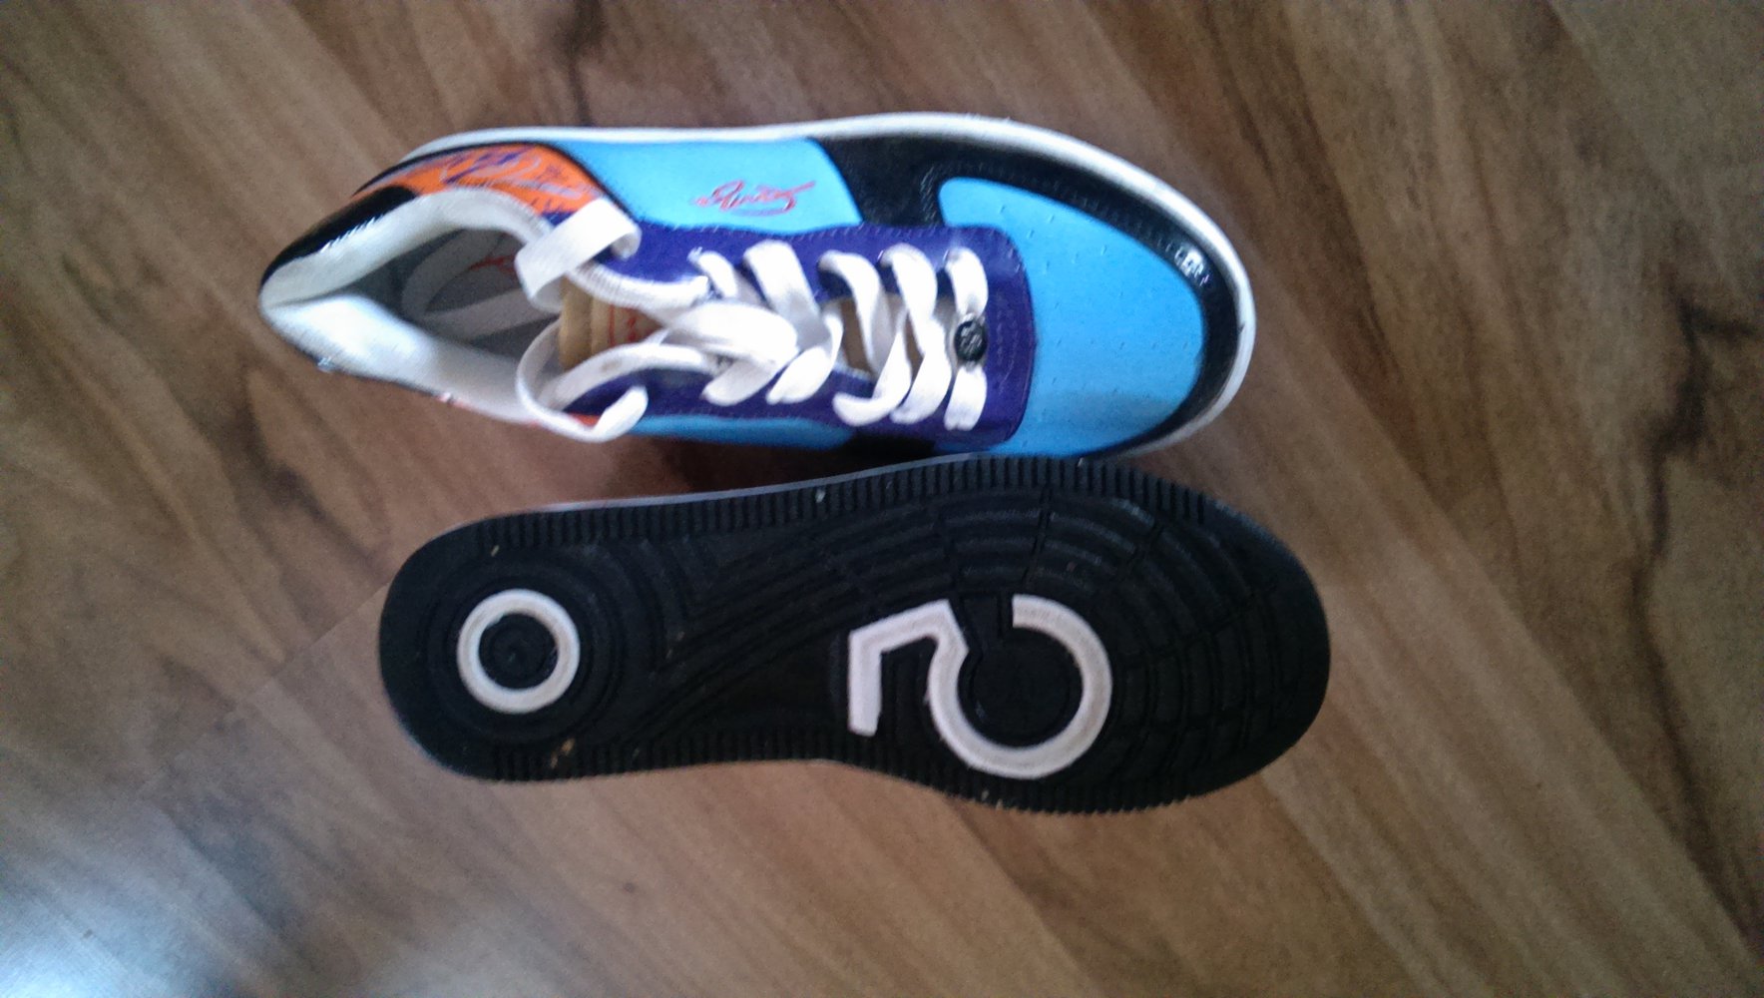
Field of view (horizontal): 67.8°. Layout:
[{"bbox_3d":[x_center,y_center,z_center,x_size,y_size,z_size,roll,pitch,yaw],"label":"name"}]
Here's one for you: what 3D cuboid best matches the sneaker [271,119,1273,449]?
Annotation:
[{"bbox_3d":[-0.036,-0.060,0.379,0.288,0.102,0.105,10,111,8],"label":"sneaker"}]

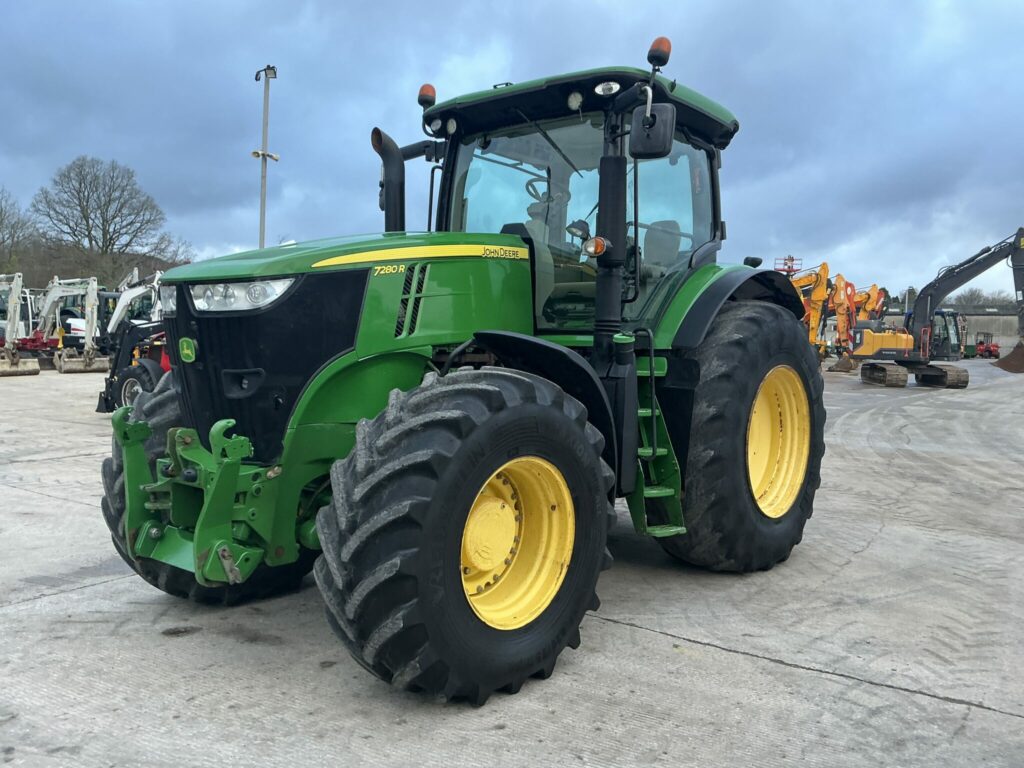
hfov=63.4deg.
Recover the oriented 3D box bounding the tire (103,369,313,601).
[{"bbox_3d":[-1.754,0.572,5.365,0.600,1.514,1.590,4,4,42],"label":"tire"}]

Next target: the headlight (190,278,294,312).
[{"bbox_3d":[-1.256,-0.421,3.907,0.460,0.170,0.170,2,3,3],"label":"headlight"}]

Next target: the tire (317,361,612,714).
[{"bbox_3d":[-0.156,0.684,4.045,0.600,1.514,1.590,4,4,42],"label":"tire"}]

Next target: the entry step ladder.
[{"bbox_3d":[0.863,0.376,5.301,0.430,1.190,0.490,4,4,41],"label":"entry step ladder"}]

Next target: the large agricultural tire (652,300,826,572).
[{"bbox_3d":[1.730,0.383,6.259,0.700,1.980,2.030,4,4,41],"label":"large agricultural tire"}]

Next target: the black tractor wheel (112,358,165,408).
[{"bbox_3d":[-6.512,0.212,14.547,1.100,1.080,0.340,3,3,30],"label":"black tractor wheel"}]

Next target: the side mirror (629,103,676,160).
[{"bbox_3d":[0.856,-1.538,5.045,0.260,0.340,0.090,2,3,17],"label":"side mirror"}]

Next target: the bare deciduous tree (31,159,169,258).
[{"bbox_3d":[-44.929,-18.200,90.000,14.600,13.000,13.500,0,3,-27],"label":"bare deciduous tree"}]

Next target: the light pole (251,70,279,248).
[{"bbox_3d":[-8.160,-5.178,27.272,0.700,10.360,0.600,1,3,0],"label":"light pole"}]

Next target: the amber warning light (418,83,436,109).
[{"bbox_3d":[-0.649,-2.217,6.364,0.135,0.195,0.135,1,3,0],"label":"amber warning light"}]

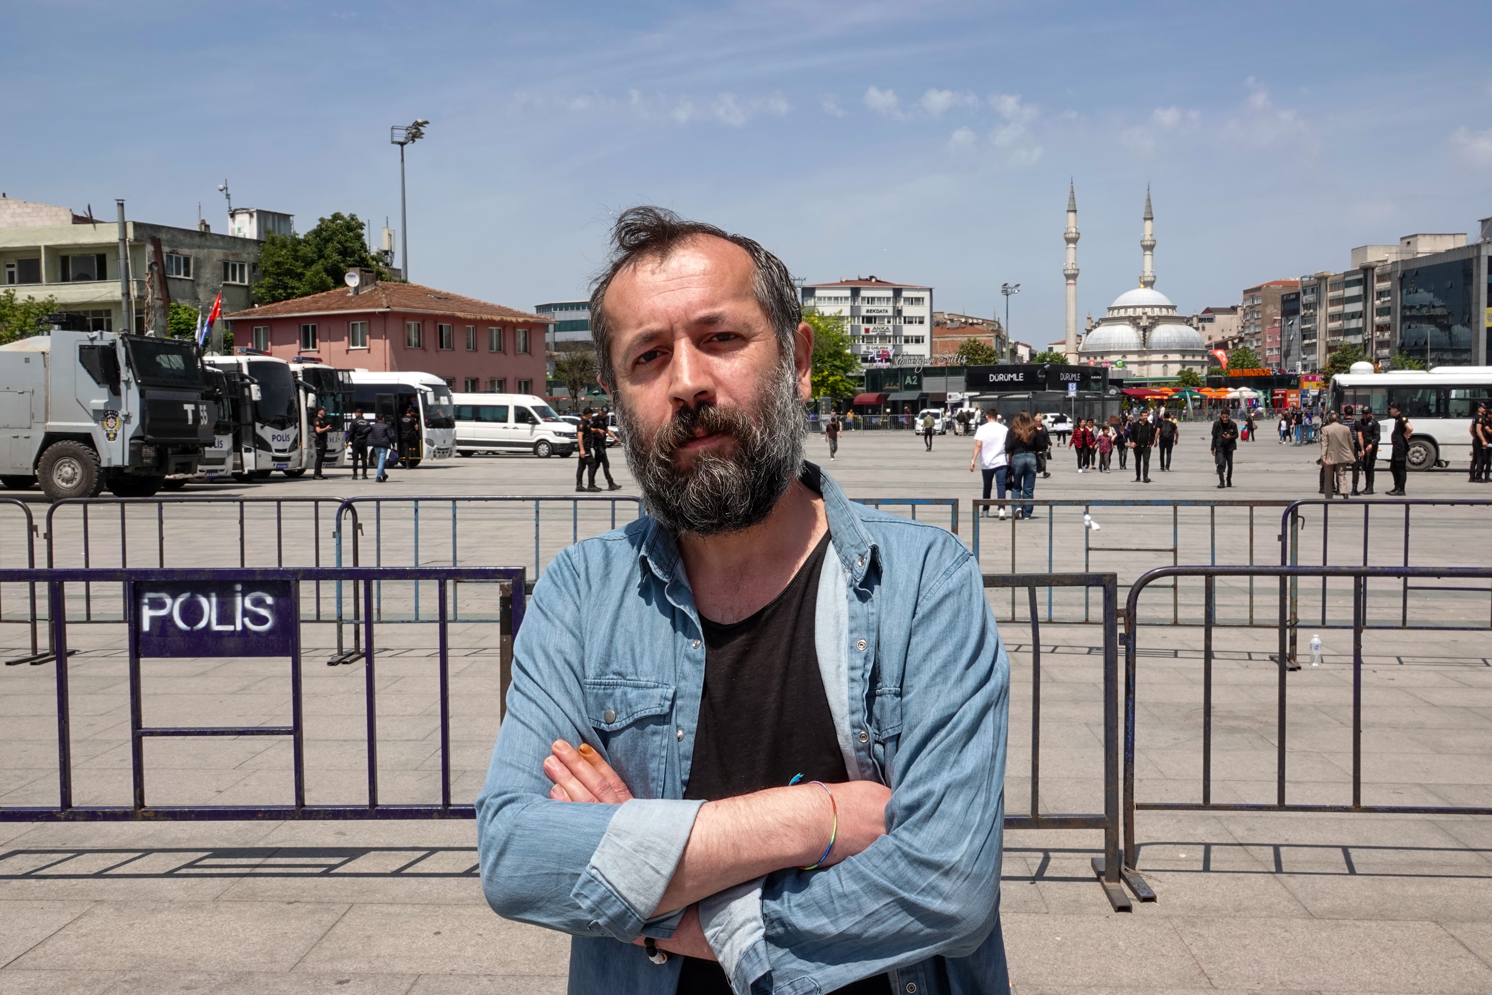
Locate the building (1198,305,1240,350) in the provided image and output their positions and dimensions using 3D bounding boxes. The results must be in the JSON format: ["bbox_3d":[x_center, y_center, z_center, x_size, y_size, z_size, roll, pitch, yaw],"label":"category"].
[{"bbox_3d":[120.947,-38.290,370.572,12.500,21.000,13.000,1,3,17],"label":"building"}]

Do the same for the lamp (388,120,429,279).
[{"bbox_3d":[-20.955,-13.512,90.377,2.300,20.000,1.500,1,4,23],"label":"lamp"}]

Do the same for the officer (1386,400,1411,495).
[{"bbox_3d":[12.671,-0.952,28.200,0.420,1.810,0.520,0,3,12],"label":"officer"}]

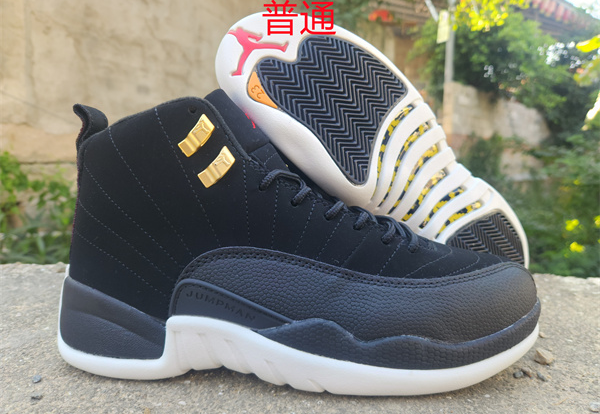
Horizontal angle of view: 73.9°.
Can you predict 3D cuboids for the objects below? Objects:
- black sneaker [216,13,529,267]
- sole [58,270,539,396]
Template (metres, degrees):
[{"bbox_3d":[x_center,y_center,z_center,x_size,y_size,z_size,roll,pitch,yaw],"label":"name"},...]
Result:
[{"bbox_3d":[0.058,-0.045,0.383,0.300,0.112,0.162,39,-1,-7],"label":"black sneaker"},{"bbox_3d":[-0.001,0.067,0.264,0.300,0.060,0.110,0,6,0],"label":"sole"}]

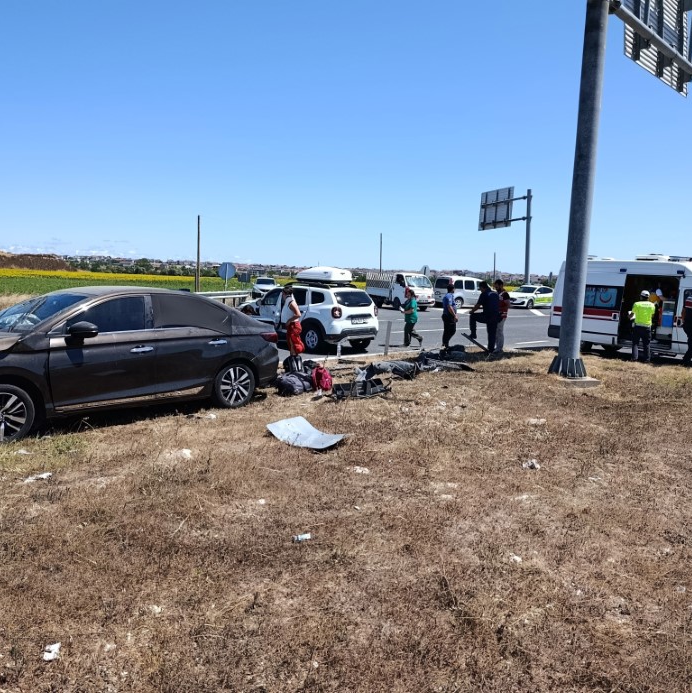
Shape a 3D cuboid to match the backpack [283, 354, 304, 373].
[{"bbox_3d":[-0.851,0.342,9.969,0.330,0.430,0.250,0,7,-10],"label":"backpack"}]

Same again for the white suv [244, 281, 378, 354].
[{"bbox_3d":[-1.177,-0.882,16.892,4.341,1.690,1.840,8,10,44],"label":"white suv"}]

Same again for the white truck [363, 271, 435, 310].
[{"bbox_3d":[2.891,-3.057,33.294,1.760,2.000,4.850,-1,8,-24],"label":"white truck"}]

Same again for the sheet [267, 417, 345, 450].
[{"bbox_3d":[-0.386,0.872,6.252,0.650,0.140,0.570,6,8,31],"label":"sheet"}]

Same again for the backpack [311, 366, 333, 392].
[{"bbox_3d":[-0.358,0.458,9.176,0.310,0.380,0.230,-1,7,-18],"label":"backpack"}]

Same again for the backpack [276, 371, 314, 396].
[{"bbox_3d":[-0.726,0.518,8.921,0.500,0.280,0.360,0,7,-15],"label":"backpack"}]

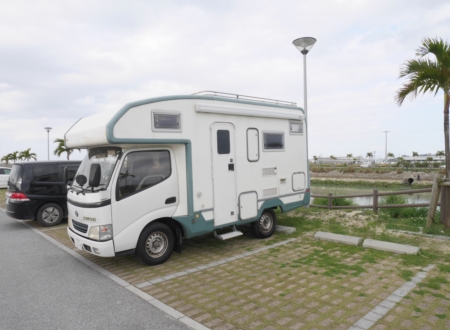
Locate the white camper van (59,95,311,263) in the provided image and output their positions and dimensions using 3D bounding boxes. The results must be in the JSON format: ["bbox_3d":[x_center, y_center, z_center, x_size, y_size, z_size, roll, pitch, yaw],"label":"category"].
[{"bbox_3d":[-0.442,0.145,6.602,4.950,2.850,2.000,-1,0,-42],"label":"white camper van"}]

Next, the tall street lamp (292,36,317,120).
[{"bbox_3d":[2.708,-1.333,10.400,0.800,5.650,0.800,-1,0,-43],"label":"tall street lamp"}]

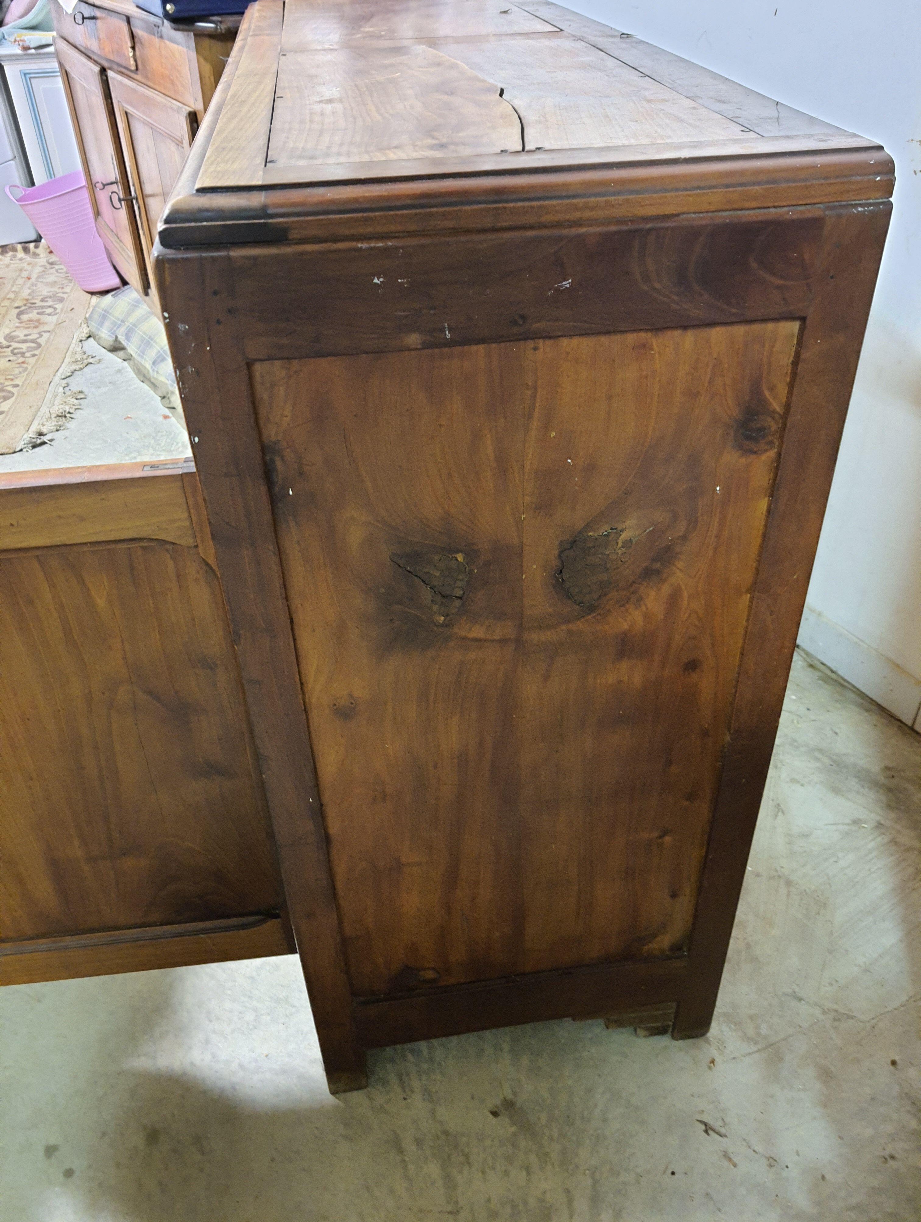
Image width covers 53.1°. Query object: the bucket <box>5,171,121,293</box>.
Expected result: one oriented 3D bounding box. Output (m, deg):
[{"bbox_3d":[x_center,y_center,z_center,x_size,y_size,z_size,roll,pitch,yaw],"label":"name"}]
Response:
[{"bbox_3d":[-1.523,-1.549,3.717,0.380,0.420,0.370,-23,36,-12],"label":"bucket"}]

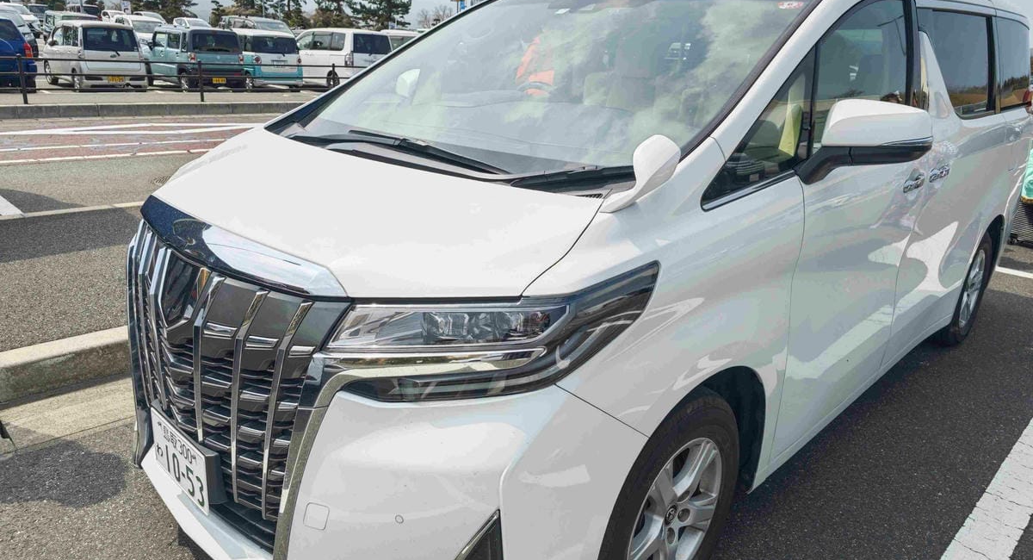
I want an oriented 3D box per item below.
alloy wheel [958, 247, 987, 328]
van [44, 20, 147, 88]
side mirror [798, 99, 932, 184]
[{"bbox_3d":[2.452,0.022,3.867,0.200,0.440,0.440,19,24,41],"label":"alloy wheel"},{"bbox_3d":[-10.742,-5.677,17.308,3.395,1.650,1.475,19,24,40],"label":"van"},{"bbox_3d":[0.888,-0.356,1.751,0.220,0.210,0.280,-15,25,-43],"label":"side mirror"}]

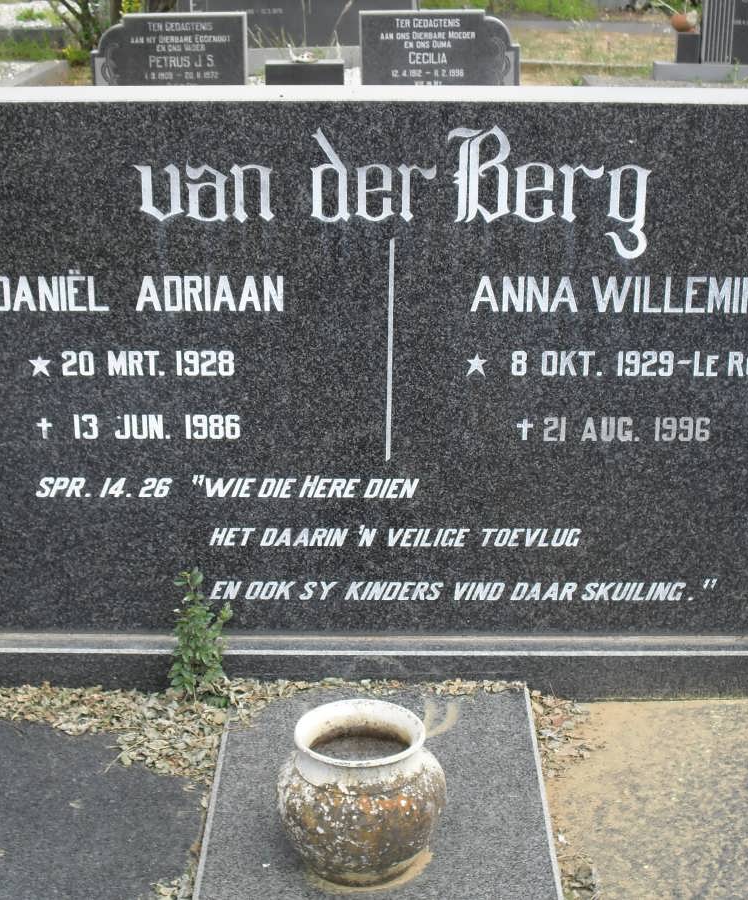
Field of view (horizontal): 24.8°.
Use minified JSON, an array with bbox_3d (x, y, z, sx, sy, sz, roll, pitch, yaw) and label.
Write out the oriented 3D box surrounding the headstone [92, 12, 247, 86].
[{"bbox_3d":[-0.840,-1.555,7.032,0.635,0.490,0.090,-2,19,-5],"label":"headstone"}]

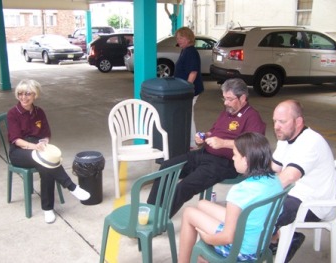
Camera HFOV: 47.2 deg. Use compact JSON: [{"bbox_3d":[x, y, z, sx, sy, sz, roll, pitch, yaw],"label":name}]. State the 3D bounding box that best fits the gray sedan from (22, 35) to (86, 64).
[{"bbox_3d":[-6.231,-4.422,20.516,1.770,1.410,4.650,-10,18,-37],"label":"gray sedan"}]

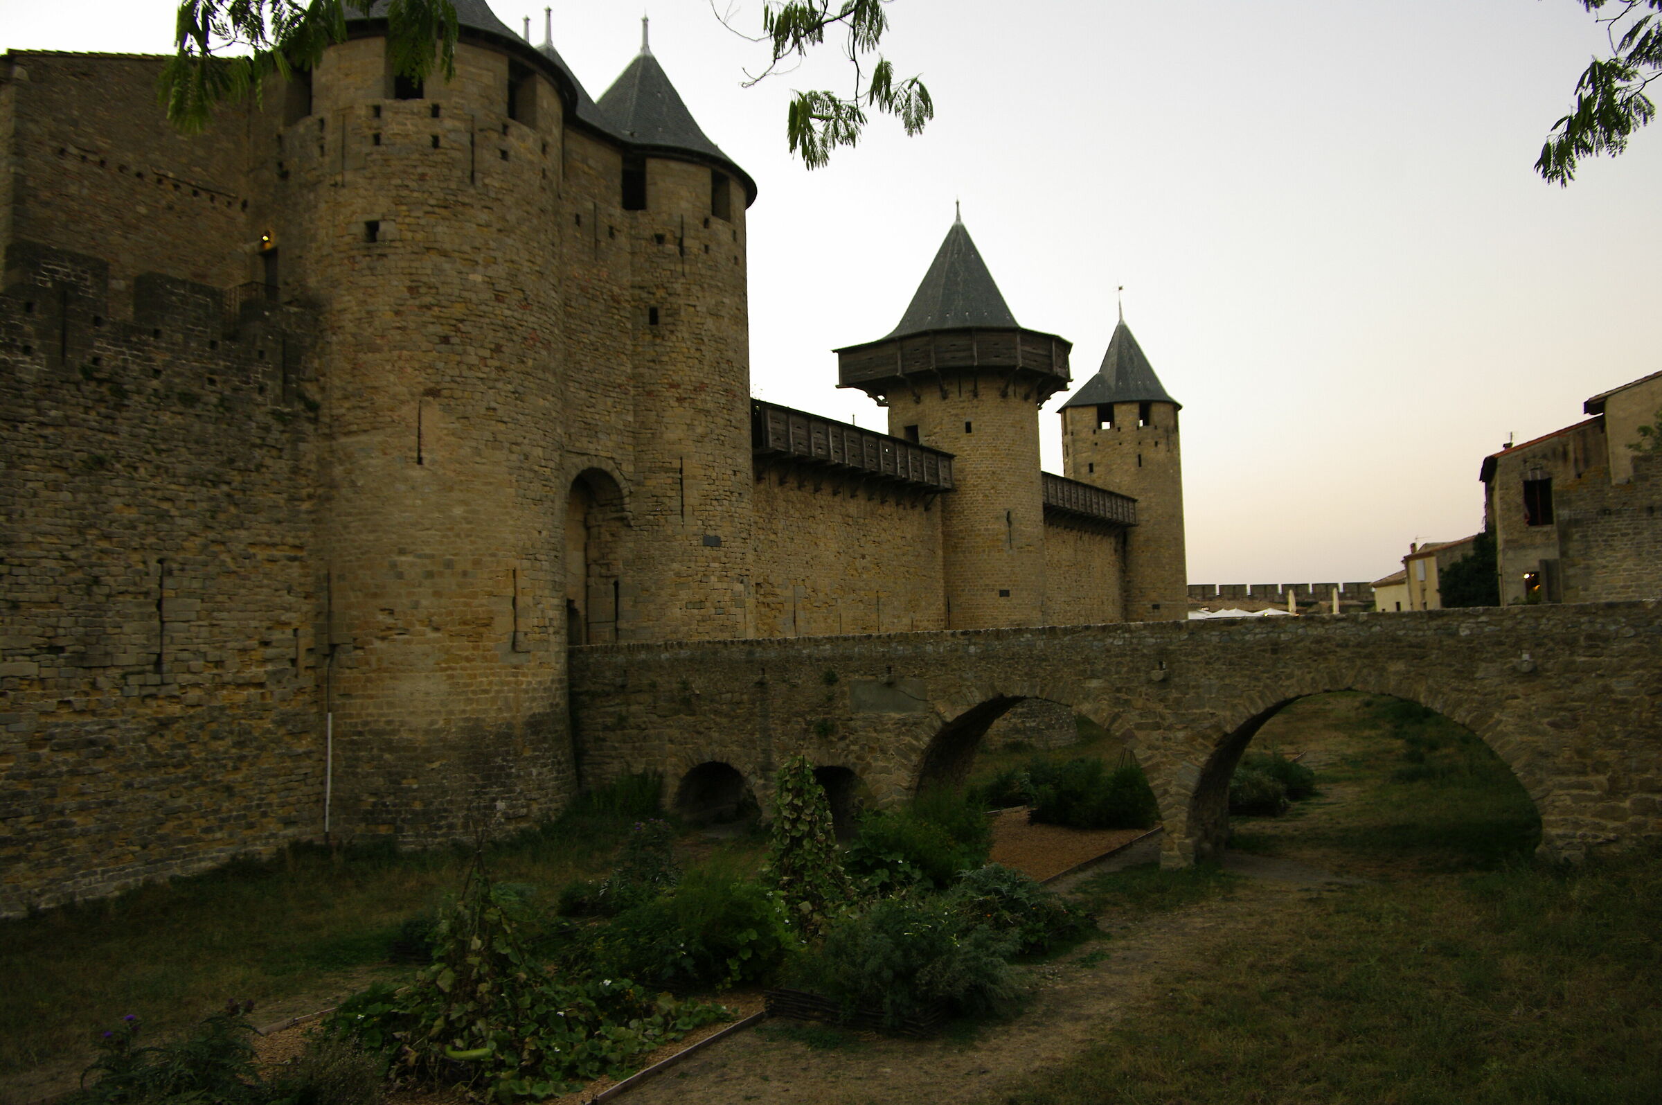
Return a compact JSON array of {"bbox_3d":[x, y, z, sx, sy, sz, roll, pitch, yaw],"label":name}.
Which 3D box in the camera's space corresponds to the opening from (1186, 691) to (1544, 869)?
[{"bbox_3d":[10.902,4.507,22.848,6.406,3.496,2.700,-4,-4,34],"label":"opening"}]

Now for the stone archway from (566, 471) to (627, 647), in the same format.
[{"bbox_3d":[-7.069,0.576,31.056,1.400,5.714,2.300,-4,-4,31],"label":"stone archway"}]

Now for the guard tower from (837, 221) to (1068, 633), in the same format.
[{"bbox_3d":[6.160,-5.051,53.026,10.400,22.570,10.800,-4,-4,31],"label":"guard tower"}]

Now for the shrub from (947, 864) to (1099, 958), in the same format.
[{"bbox_3d":[3.218,5.917,18.854,2.539,1.203,2.158,-2,-4,9],"label":"shrub"}]

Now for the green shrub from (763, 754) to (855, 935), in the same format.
[{"bbox_3d":[-0.315,4.350,16.253,1.350,2.650,1.300,-2,-4,0],"label":"green shrub"}]

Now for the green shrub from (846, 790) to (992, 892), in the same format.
[{"bbox_3d":[1.800,5.885,23.031,3.094,1.861,2.630,-2,-4,4],"label":"green shrub"}]

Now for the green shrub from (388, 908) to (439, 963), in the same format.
[{"bbox_3d":[-5.984,5.446,15.993,0.800,0.780,0.800,-2,-4,0],"label":"green shrub"}]

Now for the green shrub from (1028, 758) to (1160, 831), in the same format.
[{"bbox_3d":[6.963,6.276,29.420,3.519,1.632,2.639,-2,-4,13],"label":"green shrub"}]

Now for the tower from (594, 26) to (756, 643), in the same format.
[{"bbox_3d":[-6.625,-6.838,41.009,7.800,26.117,7.800,-4,-4,34],"label":"tower"}]

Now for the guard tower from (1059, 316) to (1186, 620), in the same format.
[{"bbox_3d":[20.087,-4.493,75.889,8.300,23.561,8.300,-4,-4,31],"label":"guard tower"}]

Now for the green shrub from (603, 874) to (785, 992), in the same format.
[{"bbox_3d":[-2.157,5.820,17.534,3.040,1.494,2.128,-1,-4,-7],"label":"green shrub"}]

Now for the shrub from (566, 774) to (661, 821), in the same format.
[{"bbox_3d":[-5.319,5.917,27.184,2.300,1.250,1.300,-2,-4,0],"label":"shrub"}]

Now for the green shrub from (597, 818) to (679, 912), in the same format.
[{"bbox_3d":[-3.802,6.046,21.680,1.628,1.643,1.465,-1,-4,-10],"label":"green shrub"}]

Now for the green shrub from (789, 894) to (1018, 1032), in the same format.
[{"bbox_3d":[0.871,4.855,13.412,2.650,1.200,2.100,-2,-4,0],"label":"green shrub"}]

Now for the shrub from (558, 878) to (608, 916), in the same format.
[{"bbox_3d":[-4.723,6.567,21.343,1.172,0.606,1.055,-1,-4,-13],"label":"shrub"}]

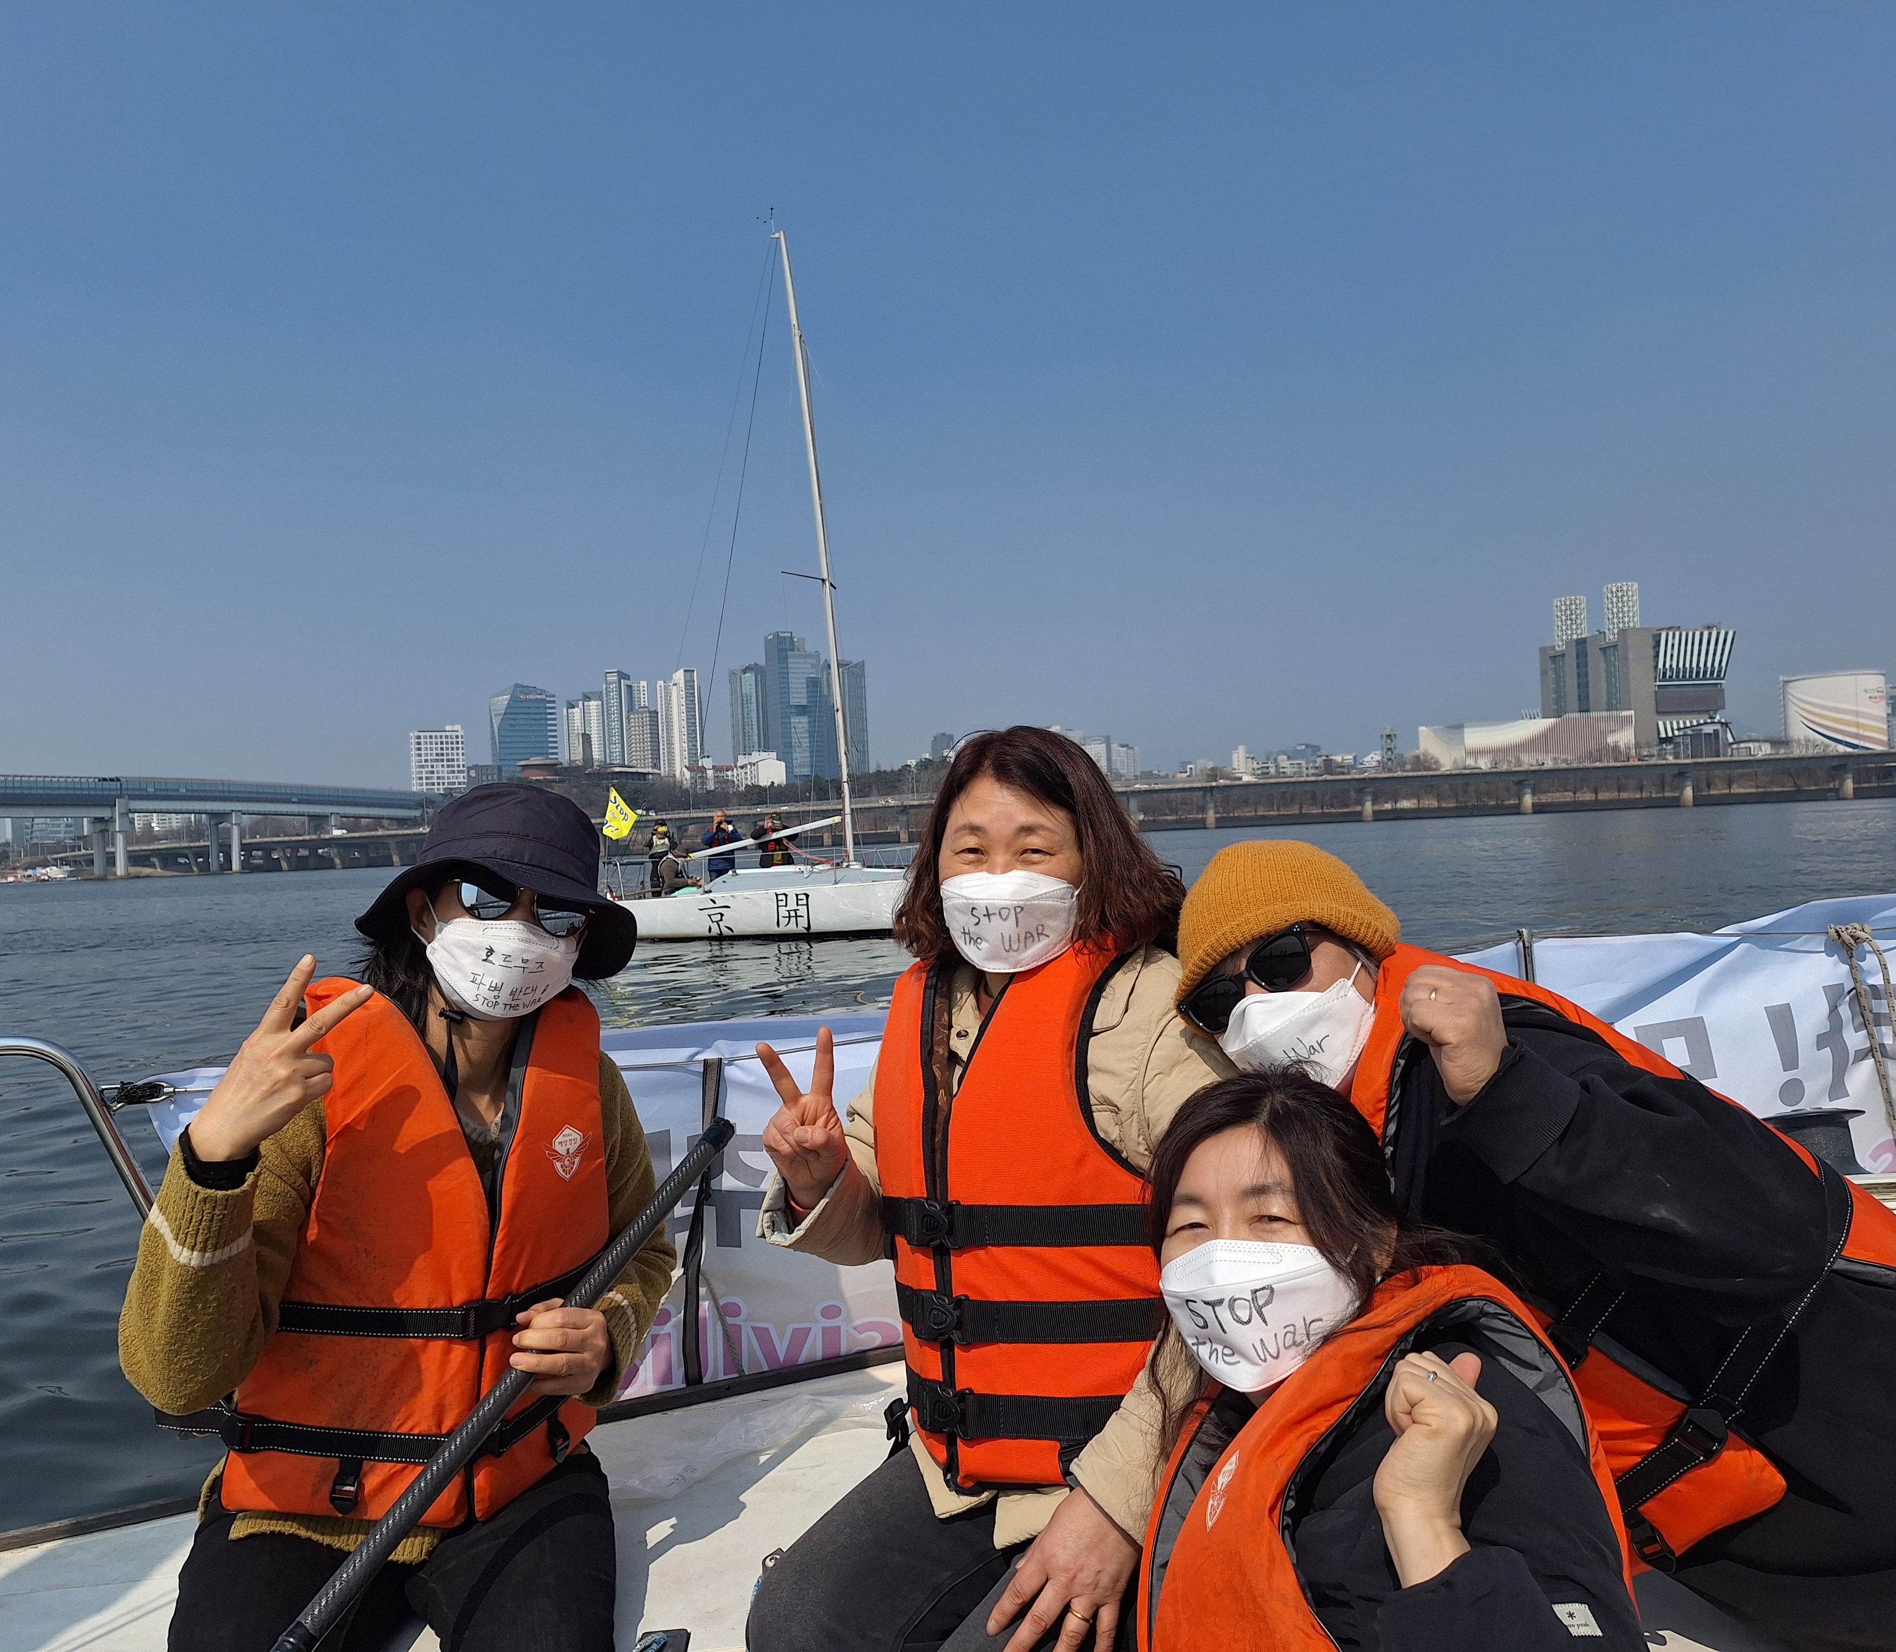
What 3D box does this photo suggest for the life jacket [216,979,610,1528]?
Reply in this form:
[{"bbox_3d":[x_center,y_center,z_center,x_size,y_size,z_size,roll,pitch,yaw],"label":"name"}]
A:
[{"bbox_3d":[-0.555,0.428,1.520,0.390,0.540,0.270,6,-2,-33],"label":"life jacket"}]

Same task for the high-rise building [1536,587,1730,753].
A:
[{"bbox_3d":[268.682,-52.122,572.000,54.000,71.000,42.000,-2,0,-23],"label":"high-rise building"}]

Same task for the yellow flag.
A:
[{"bbox_3d":[-5.547,-0.189,24.700,0.600,0.860,0.140,-3,0,-14],"label":"yellow flag"}]

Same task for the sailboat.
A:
[{"bbox_3d":[-2.200,-4.000,24.500,7.100,12.000,2.500,-3,0,5],"label":"sailboat"}]

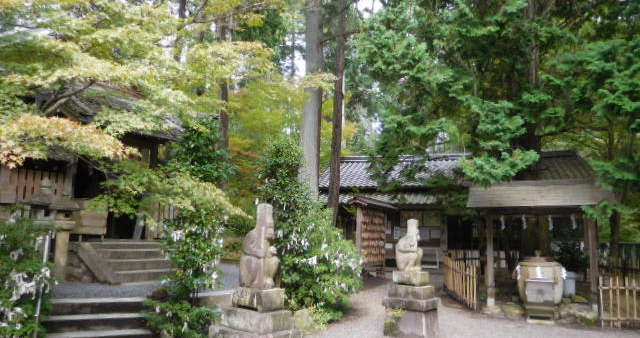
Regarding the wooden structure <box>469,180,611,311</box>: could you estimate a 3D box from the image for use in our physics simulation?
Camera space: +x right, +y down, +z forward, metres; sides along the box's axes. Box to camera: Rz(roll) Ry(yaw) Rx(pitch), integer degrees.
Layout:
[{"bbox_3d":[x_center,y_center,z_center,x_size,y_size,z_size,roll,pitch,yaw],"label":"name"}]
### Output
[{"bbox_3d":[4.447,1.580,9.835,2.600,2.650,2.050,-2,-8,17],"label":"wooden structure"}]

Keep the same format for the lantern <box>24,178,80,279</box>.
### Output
[{"bbox_3d":[-4.286,1.003,7.525,0.700,1.620,0.680,3,-8,-17],"label":"lantern"}]

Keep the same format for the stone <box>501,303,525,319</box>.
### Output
[{"bbox_3d":[3.639,2.730,8.834,0.470,0.260,0.380,-1,-8,11],"label":"stone"}]

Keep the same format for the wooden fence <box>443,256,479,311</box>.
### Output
[{"bbox_3d":[3.538,2.796,11.682,0.120,0.920,4.000,0,-8,7],"label":"wooden fence"}]

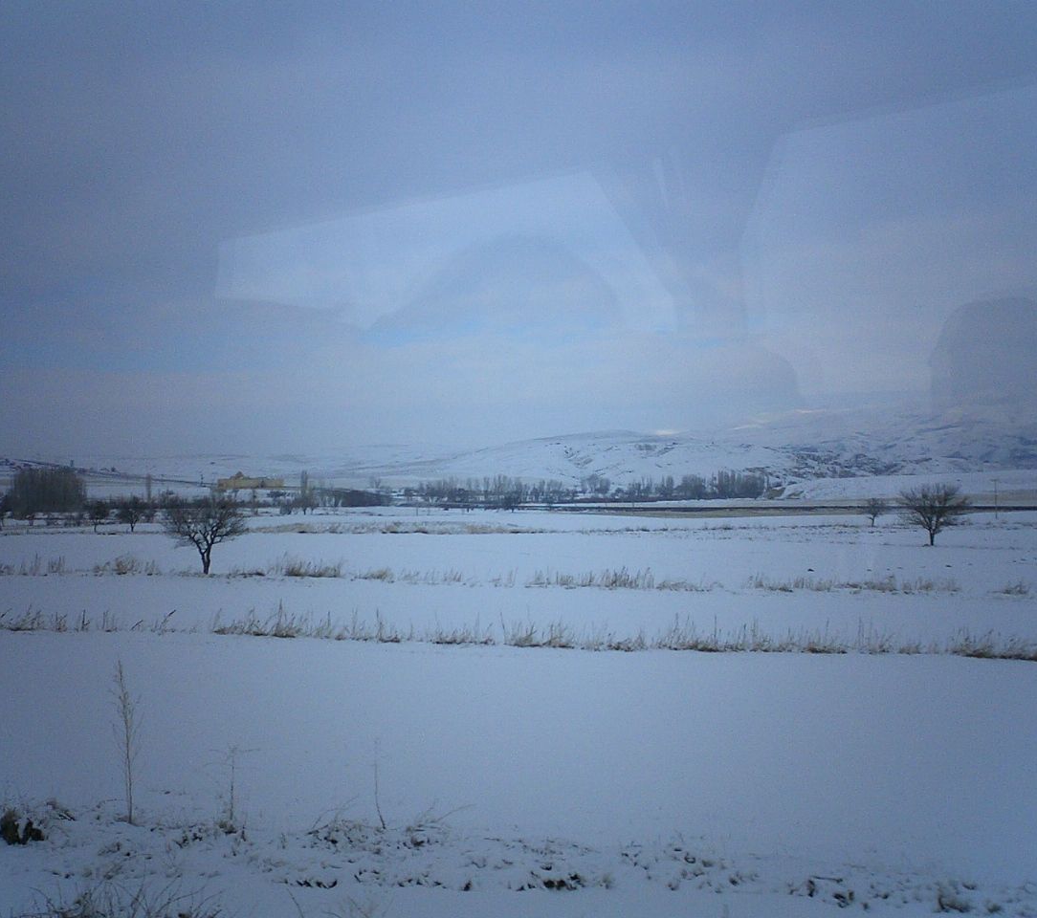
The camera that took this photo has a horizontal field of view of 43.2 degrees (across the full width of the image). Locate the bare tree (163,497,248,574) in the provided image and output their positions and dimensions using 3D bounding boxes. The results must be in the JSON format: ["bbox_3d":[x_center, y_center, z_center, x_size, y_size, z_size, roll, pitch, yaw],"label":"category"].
[{"bbox_3d":[-16.995,4.177,71.000,4.400,4.150,4.200,0,-1,-13],"label":"bare tree"}]

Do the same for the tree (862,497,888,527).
[{"bbox_3d":[40.838,5.975,150.000,3.000,3.500,2.900,0,-1,15],"label":"tree"}]

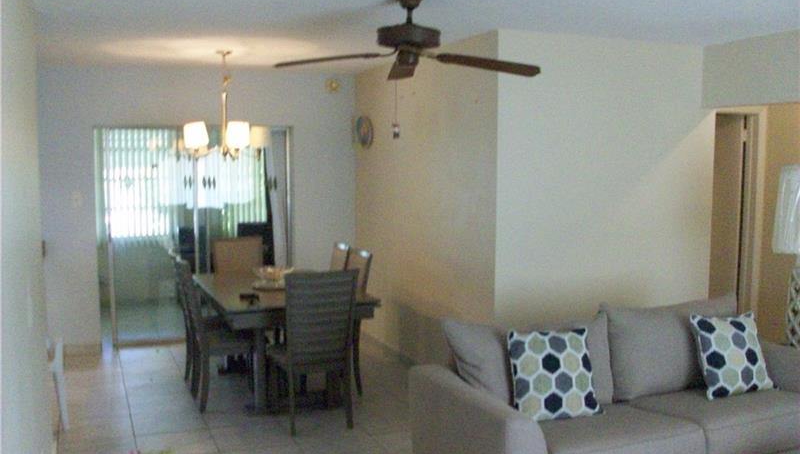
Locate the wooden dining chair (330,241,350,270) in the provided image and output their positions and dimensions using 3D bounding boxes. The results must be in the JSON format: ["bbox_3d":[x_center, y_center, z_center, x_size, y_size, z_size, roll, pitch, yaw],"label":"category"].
[{"bbox_3d":[-0.721,0.651,6.204,0.573,1.006,0.483,-2,5,-22],"label":"wooden dining chair"}]

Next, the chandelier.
[{"bbox_3d":[-1.359,-0.913,6.016,0.584,0.850,0.563,-2,5,-22],"label":"chandelier"}]

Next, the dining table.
[{"bbox_3d":[-0.881,0.815,5.696,0.996,0.760,1.580,-2,5,-22],"label":"dining table"}]

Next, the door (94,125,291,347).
[{"bbox_3d":[-1.872,0.075,7.270,1.741,1.977,0.091,-2,5,-22],"label":"door"}]

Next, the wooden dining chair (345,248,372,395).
[{"bbox_3d":[-0.526,0.690,5.720,0.573,1.006,0.483,-2,5,-22],"label":"wooden dining chair"}]

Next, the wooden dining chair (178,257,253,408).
[{"bbox_3d":[-1.192,0.713,5.409,0.573,1.006,0.483,-2,5,-22],"label":"wooden dining chair"}]

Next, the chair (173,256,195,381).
[{"bbox_3d":[-1.369,0.678,5.846,0.573,1.006,0.483,-2,5,-22],"label":"chair"}]

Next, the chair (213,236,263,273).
[{"bbox_3d":[-1.323,0.615,6.632,0.483,1.006,0.573,-2,5,-22],"label":"chair"}]

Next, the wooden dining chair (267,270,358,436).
[{"bbox_3d":[-0.559,0.749,4.983,0.483,1.006,0.573,-2,5,-22],"label":"wooden dining chair"}]

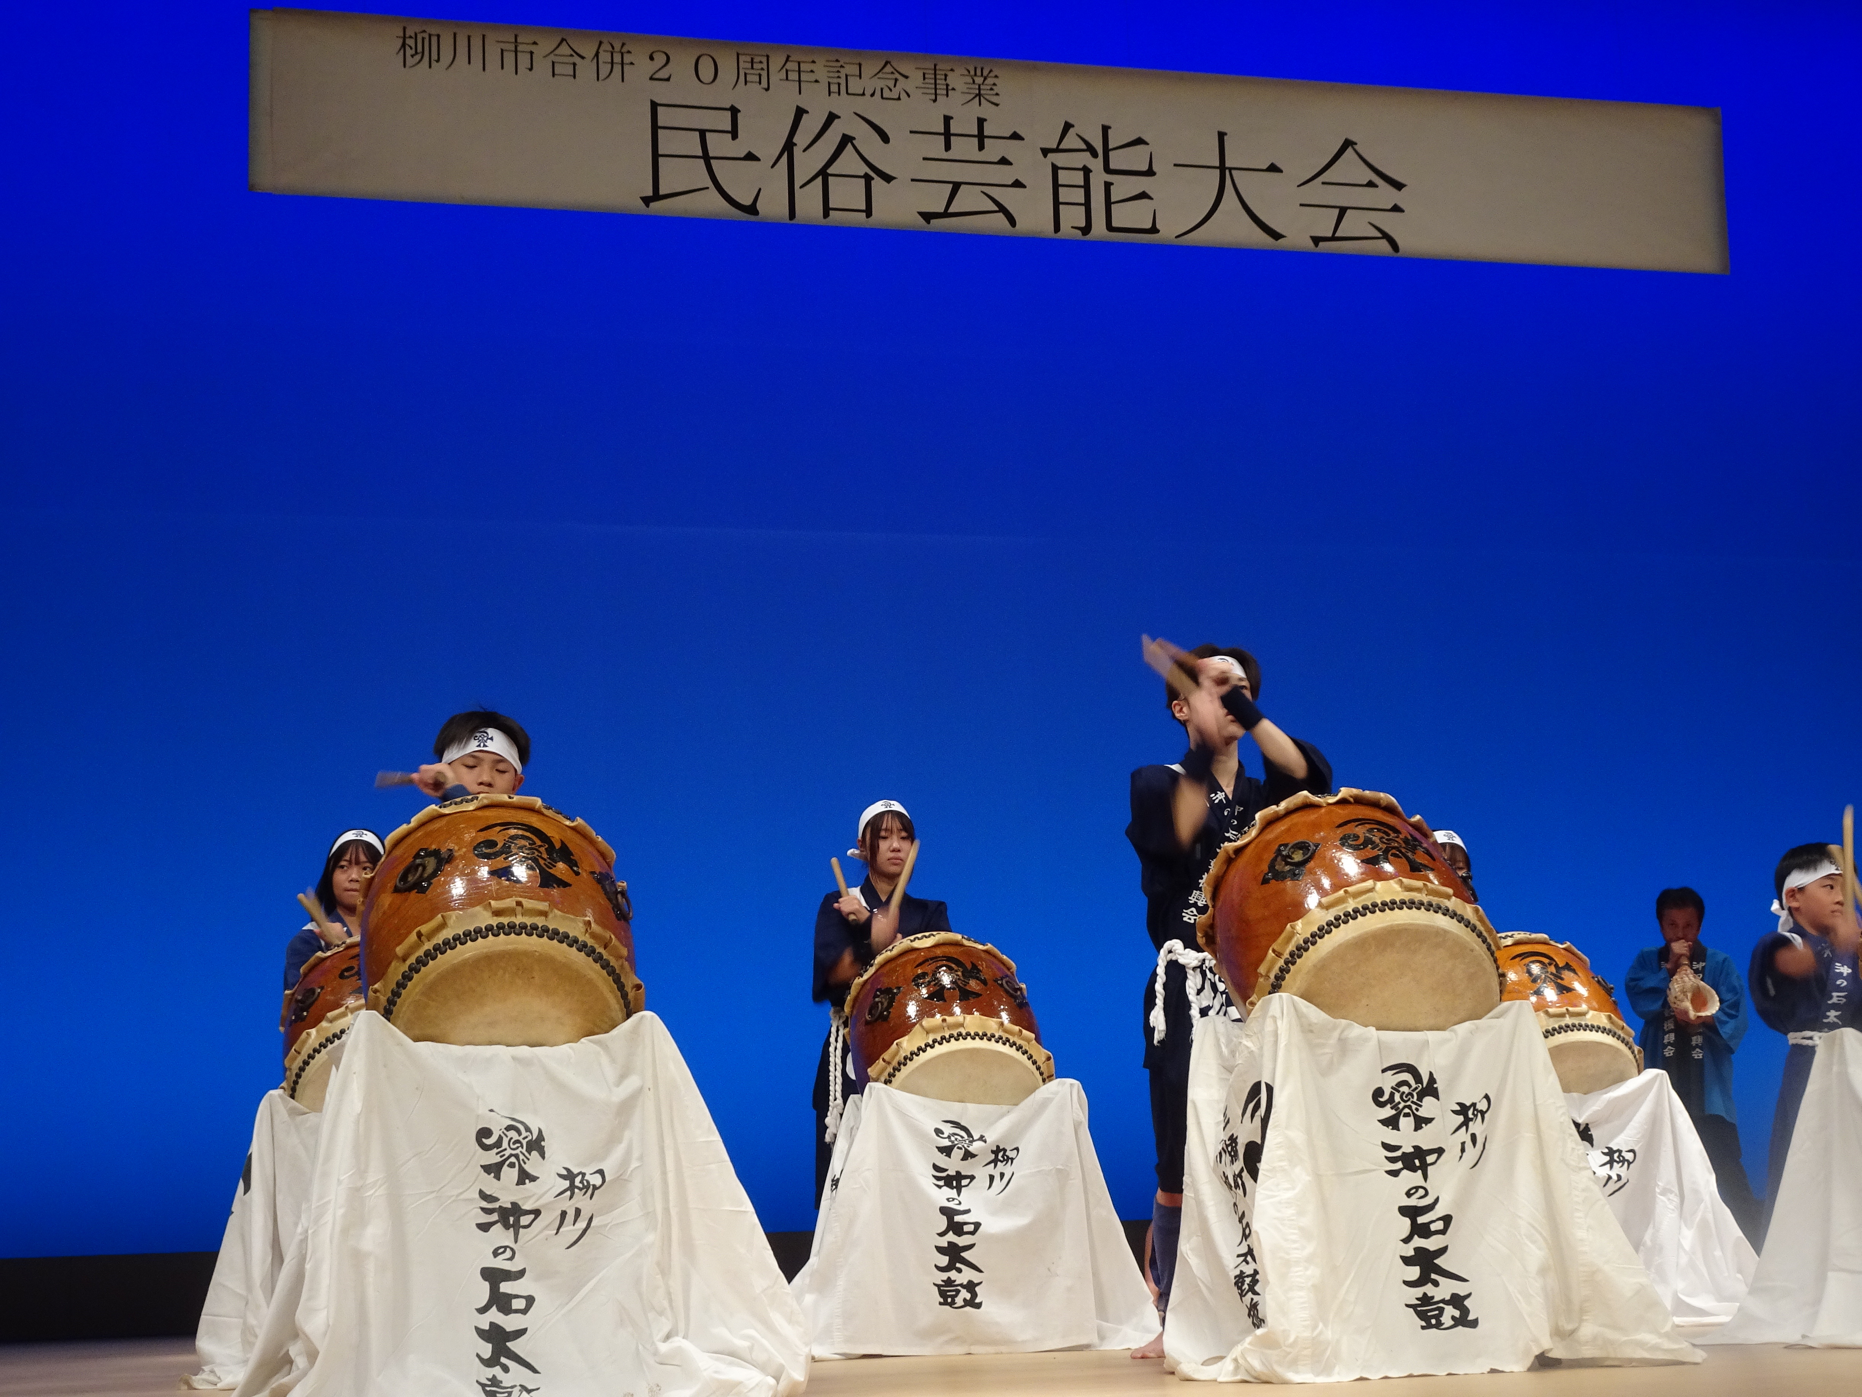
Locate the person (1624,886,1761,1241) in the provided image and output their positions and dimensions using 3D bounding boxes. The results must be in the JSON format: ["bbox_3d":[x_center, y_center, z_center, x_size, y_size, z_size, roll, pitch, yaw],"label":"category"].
[{"bbox_3d":[3.022,1.551,11.595,0.520,1.610,0.420,-4,-11,10],"label":"person"}]

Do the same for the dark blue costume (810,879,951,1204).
[{"bbox_3d":[-0.141,1.060,8.656,0.460,1.030,0.400,0,-11,-10],"label":"dark blue costume"}]

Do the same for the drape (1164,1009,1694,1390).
[{"bbox_3d":[0.969,0.960,5.766,0.860,0.720,0.780,0,-11,-13],"label":"drape"}]

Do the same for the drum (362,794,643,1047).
[{"bbox_3d":[-0.870,0.529,5.891,0.550,0.550,0.550,0,29,-12],"label":"drum"}]

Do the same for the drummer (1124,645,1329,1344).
[{"bbox_3d":[0.668,0.668,6.587,0.530,1.620,0.520,1,-11,-16],"label":"drummer"}]

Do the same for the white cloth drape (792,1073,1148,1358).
[{"bbox_3d":[0.102,1.424,8.025,0.860,0.720,0.800,0,-11,-12],"label":"white cloth drape"}]

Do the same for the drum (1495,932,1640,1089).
[{"bbox_3d":[1.827,1.049,8.797,0.550,0.550,0.550,0,29,-12],"label":"drum"}]

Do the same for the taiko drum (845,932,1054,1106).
[{"bbox_3d":[0.043,0.999,8.157,0.550,0.550,0.550,0,29,-12],"label":"taiko drum"}]

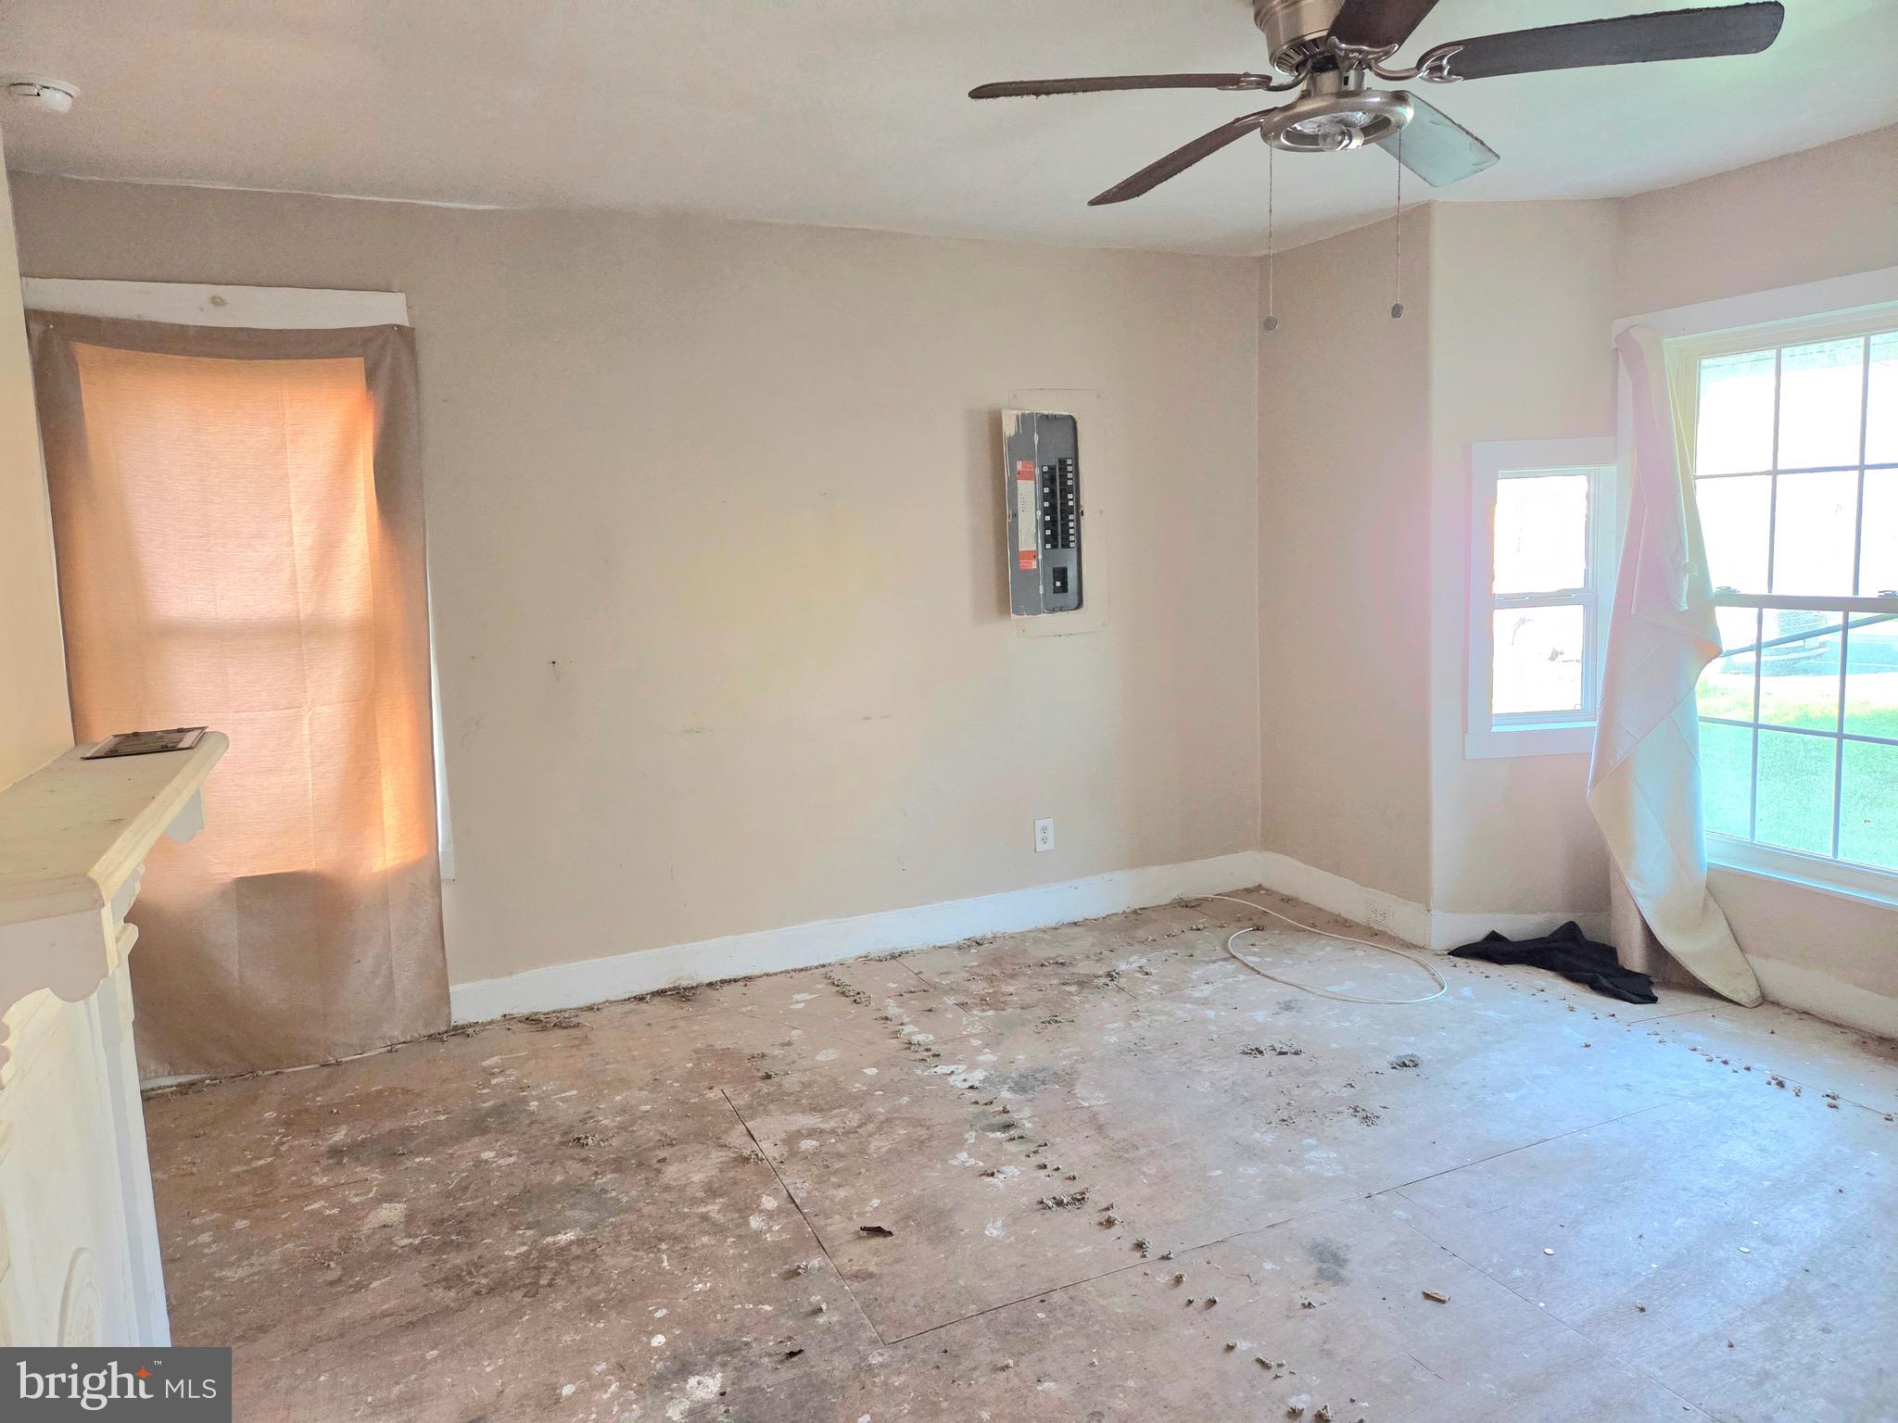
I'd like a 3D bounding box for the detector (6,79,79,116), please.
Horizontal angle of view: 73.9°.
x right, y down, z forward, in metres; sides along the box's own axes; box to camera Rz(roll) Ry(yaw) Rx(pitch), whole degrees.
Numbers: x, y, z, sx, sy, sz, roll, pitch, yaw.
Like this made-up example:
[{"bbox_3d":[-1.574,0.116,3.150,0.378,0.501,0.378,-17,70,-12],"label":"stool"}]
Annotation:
[{"bbox_3d":[-1.969,-1.337,2.743,0.137,0.042,0.137,-5,8,-23],"label":"detector"}]

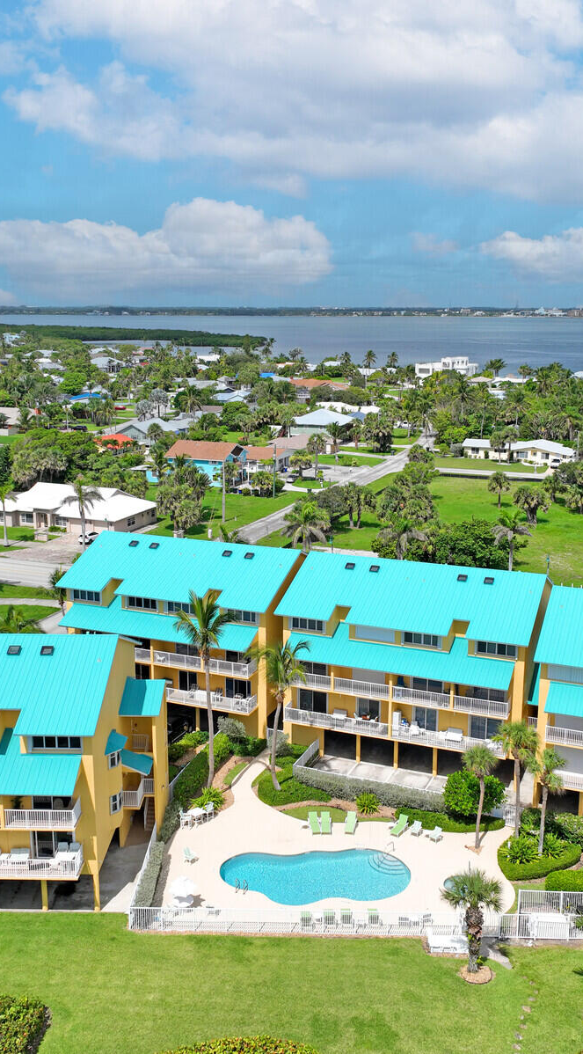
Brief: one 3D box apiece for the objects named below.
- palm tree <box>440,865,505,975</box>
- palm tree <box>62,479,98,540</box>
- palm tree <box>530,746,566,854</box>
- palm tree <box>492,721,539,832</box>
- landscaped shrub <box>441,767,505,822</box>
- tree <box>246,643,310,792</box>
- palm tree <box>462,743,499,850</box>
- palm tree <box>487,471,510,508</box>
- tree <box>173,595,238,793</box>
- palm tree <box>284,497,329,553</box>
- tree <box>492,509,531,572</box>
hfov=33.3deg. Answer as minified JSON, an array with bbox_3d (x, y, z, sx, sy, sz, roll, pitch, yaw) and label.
[{"bbox_3d":[8.761,19.369,47.740,3.103,5.342,3.103,3,13,12],"label":"palm tree"},{"bbox_3d":[-27.512,-1.225,127.567,4.479,10.267,4.479,-3,13,-12],"label":"palm tree"},{"bbox_3d":[15.960,17.182,60.673,2.300,7.400,2.400,0,13,0],"label":"palm tree"},{"bbox_3d":[13.542,15.552,59.504,2.786,7.595,2.786,3,13,14],"label":"palm tree"},{"bbox_3d":[12.108,18.032,65.378,4.100,3.650,3.900,0,13,0],"label":"landscaped shrub"},{"bbox_3d":[-0.931,13.420,68.751,4.300,11.100,4.200,0,13,0],"label":"tree"},{"bbox_3d":[11.860,17.096,61.579,2.350,7.150,2.350,0,13,0],"label":"palm tree"},{"bbox_3d":[35.972,-6.508,169.735,3.817,6.450,3.817,0,13,0],"label":"palm tree"},{"bbox_3d":[-5.715,11.011,64.974,4.158,14.034,4.158,-1,13,-5],"label":"tree"},{"bbox_3d":[1.951,1.643,124.356,5.715,10.559,5.715,0,13,0],"label":"palm tree"},{"bbox_3d":[25.916,3.483,115.401,4.653,10.918,4.653,0,13,0],"label":"tree"}]

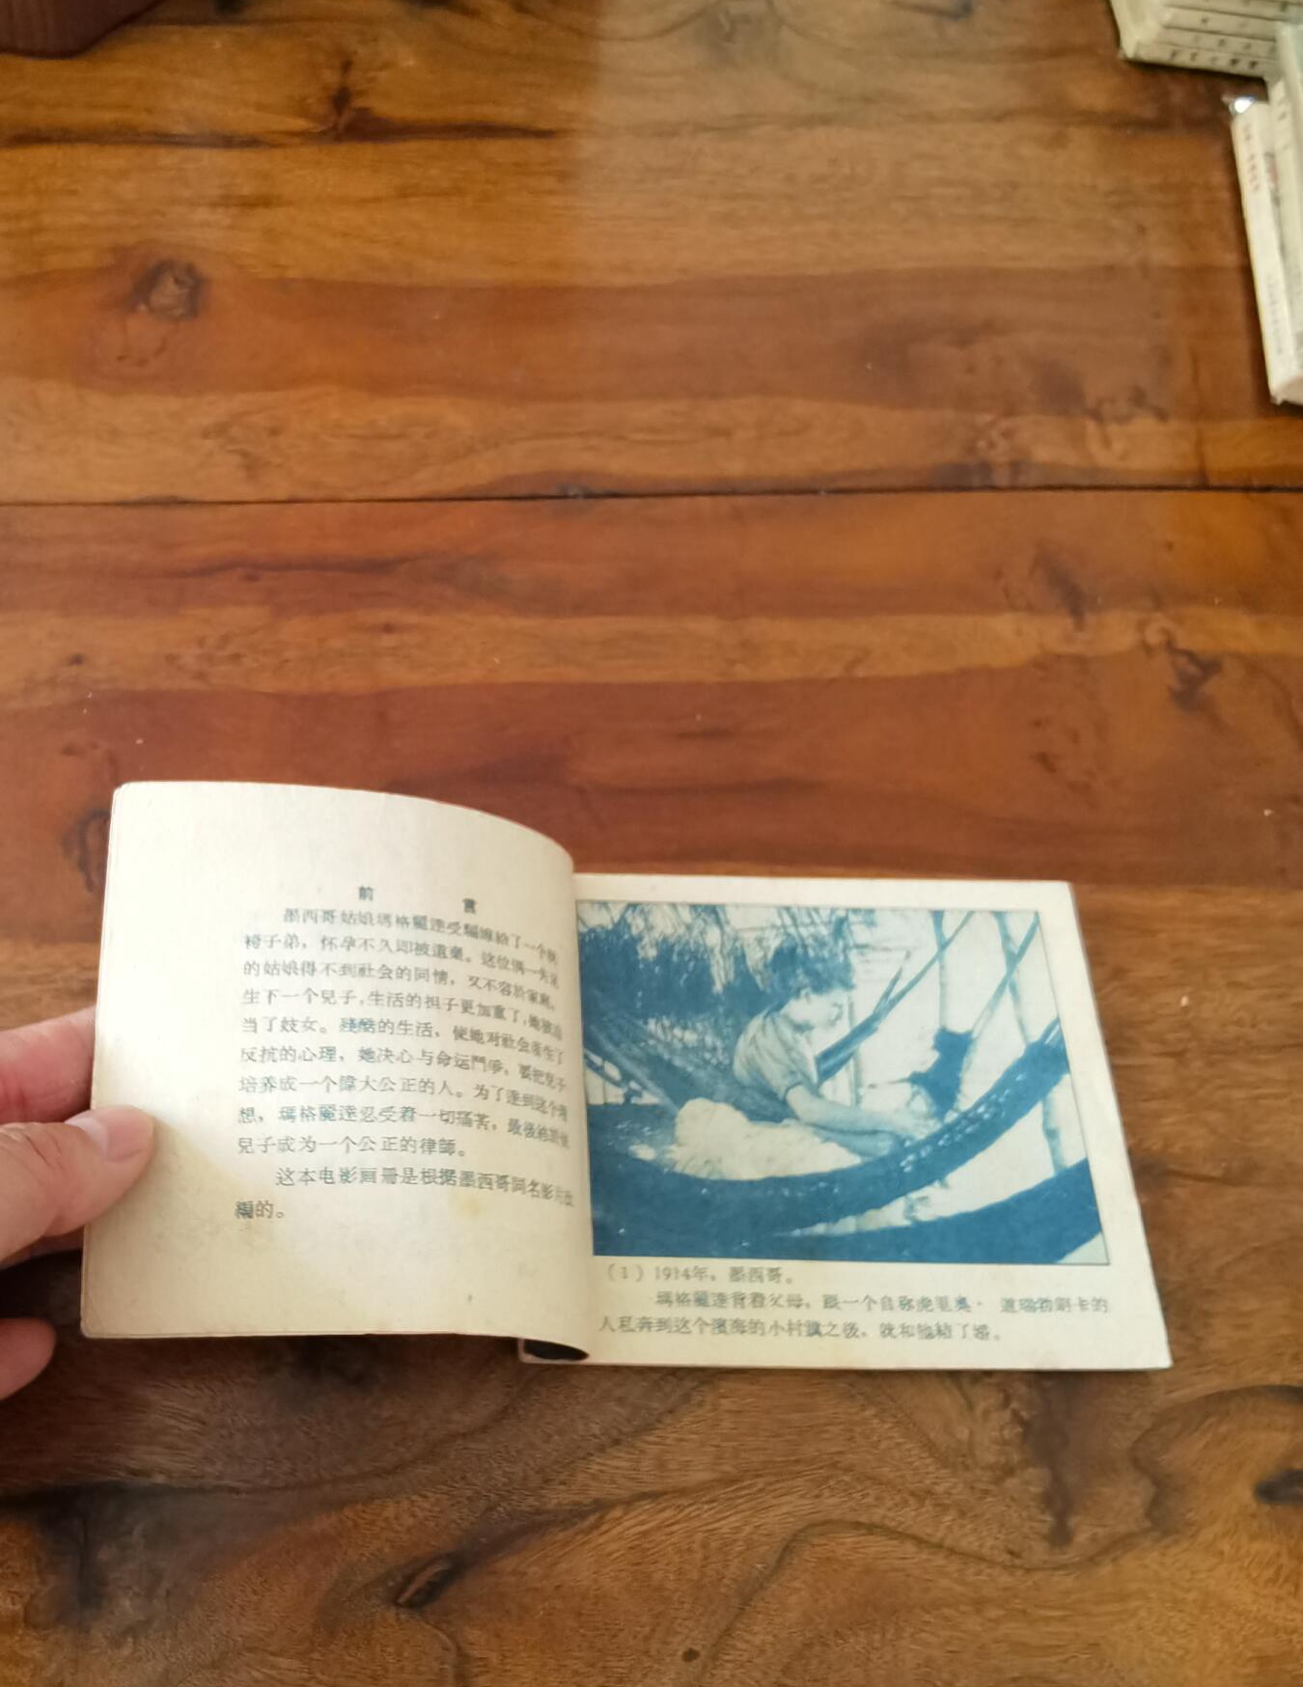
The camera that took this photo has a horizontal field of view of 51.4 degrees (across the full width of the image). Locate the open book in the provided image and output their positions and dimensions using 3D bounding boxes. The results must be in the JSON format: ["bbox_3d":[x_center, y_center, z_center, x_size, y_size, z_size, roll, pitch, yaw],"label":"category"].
[{"bbox_3d":[-0.002,0.044,0.265,0.202,0.034,0.106,2,58,-5],"label":"open book"}]

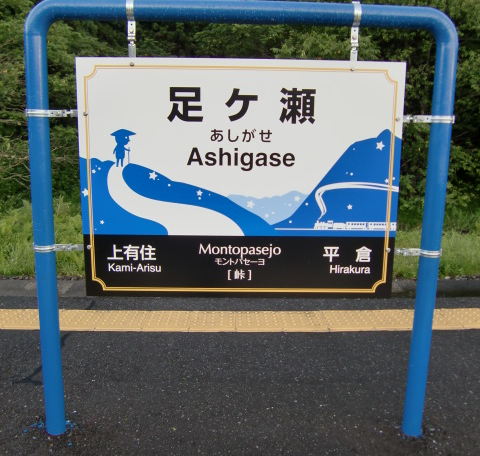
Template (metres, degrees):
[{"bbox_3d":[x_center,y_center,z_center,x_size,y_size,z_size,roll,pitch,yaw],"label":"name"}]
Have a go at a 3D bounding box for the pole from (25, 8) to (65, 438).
[{"bbox_3d":[-0.750,0.046,2.014,0.076,1.644,0.076,1,10,-1],"label":"pole"}]

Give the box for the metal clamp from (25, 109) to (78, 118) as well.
[{"bbox_3d":[-0.694,-0.426,1.928,0.206,0.034,0.085,1,10,-1],"label":"metal clamp"}]

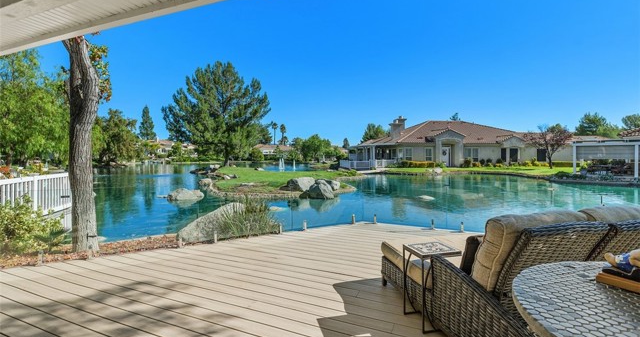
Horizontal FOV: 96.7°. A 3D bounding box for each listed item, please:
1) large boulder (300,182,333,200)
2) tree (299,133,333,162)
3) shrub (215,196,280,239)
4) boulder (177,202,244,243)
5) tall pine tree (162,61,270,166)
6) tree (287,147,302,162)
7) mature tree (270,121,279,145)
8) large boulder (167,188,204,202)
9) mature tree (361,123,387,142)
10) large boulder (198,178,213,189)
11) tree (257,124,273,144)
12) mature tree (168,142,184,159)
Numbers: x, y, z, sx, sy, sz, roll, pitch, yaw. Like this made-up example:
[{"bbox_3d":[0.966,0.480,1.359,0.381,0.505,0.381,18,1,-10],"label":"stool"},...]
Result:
[{"bbox_3d":[-0.108,0.930,12.300,1.450,0.800,1.150,0,3,0],"label":"large boulder"},{"bbox_3d":[-0.791,-3.603,50.000,6.000,5.100,5.800,0,3,0],"label":"tree"},{"bbox_3d":[-1.312,0.869,5.150,1.200,0.750,0.850,-2,4,-30],"label":"shrub"},{"bbox_3d":[-1.907,0.931,5.000,1.350,0.680,0.950,-2,4,-30],"label":"boulder"},{"bbox_3d":[-10.448,-5.555,29.000,10.800,10.700,10.400,0,3,0],"label":"tall pine tree"},{"bbox_3d":[-4.661,-2.650,52.000,2.900,2.800,2.800,0,3,0],"label":"tree"},{"bbox_3d":[-15.026,-9.517,95.000,2.600,11.500,2.600,0,3,0],"label":"mature tree"},{"bbox_3d":[-5.531,1.077,11.700,1.500,0.600,1.000,0,3,0],"label":"large boulder"},{"bbox_3d":[10.907,-5.912,58.000,5.400,6.800,5.200,0,3,0],"label":"mature tree"},{"bbox_3d":[-5.836,0.764,14.500,0.750,0.600,0.650,0,3,0],"label":"large boulder"},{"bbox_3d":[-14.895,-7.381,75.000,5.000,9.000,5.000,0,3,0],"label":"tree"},{"bbox_3d":[-28.246,-3.543,56.000,3.300,3.700,3.300,0,3,0],"label":"mature tree"}]

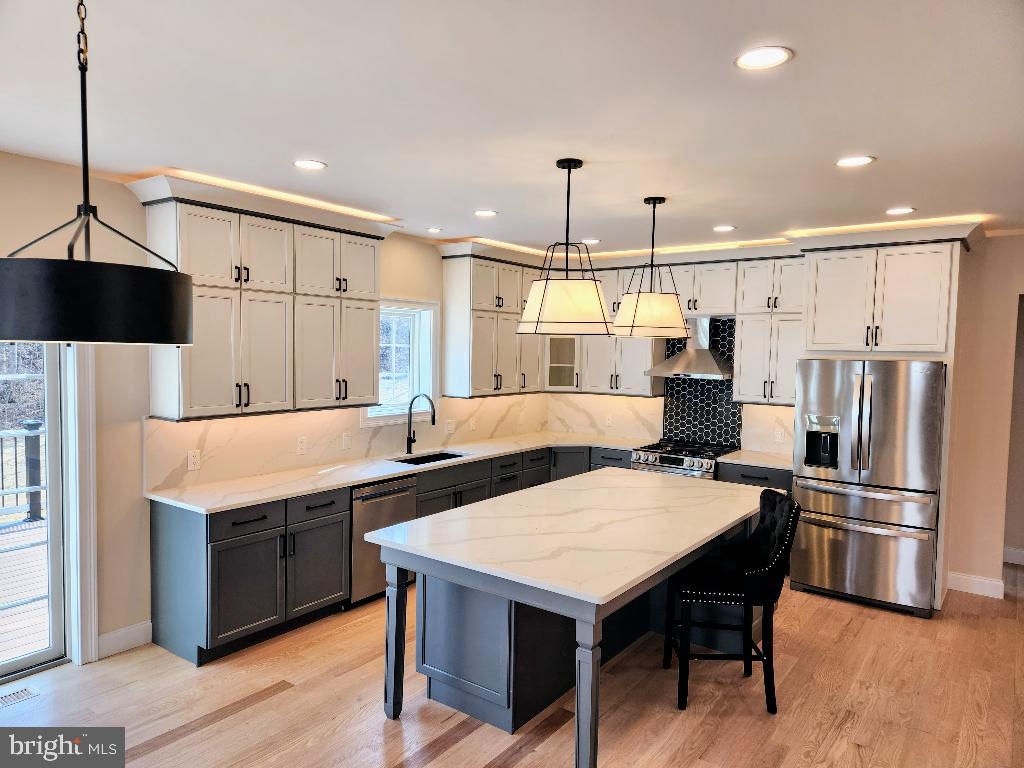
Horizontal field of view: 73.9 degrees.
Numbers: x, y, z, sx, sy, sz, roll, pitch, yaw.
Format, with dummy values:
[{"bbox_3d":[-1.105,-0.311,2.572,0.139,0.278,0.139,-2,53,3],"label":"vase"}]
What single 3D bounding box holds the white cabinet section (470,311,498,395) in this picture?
[{"bbox_3d":[-0.372,-0.274,6.142,0.323,0.765,0.383,3,4,36],"label":"white cabinet section"}]

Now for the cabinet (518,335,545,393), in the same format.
[{"bbox_3d":[0.076,-0.298,6.751,0.323,0.765,0.385,3,4,36],"label":"cabinet"}]

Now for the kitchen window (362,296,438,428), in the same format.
[{"bbox_3d":[-0.959,-0.192,5.712,0.140,1.035,0.908,3,4,35],"label":"kitchen window"}]

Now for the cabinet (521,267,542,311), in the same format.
[{"bbox_3d":[0.085,-0.905,6.720,0.323,0.450,0.385,3,4,36],"label":"cabinet"}]

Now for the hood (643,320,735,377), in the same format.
[{"bbox_3d":[1.670,-0.335,6.220,0.763,0.557,0.520,3,4,36],"label":"hood"}]

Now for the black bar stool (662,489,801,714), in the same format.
[{"bbox_3d":[1.127,1.097,3.582,0.570,1.070,0.500,1,3,5],"label":"black bar stool"}]

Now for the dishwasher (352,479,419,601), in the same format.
[{"bbox_3d":[-1.119,1.078,4.936,0.620,0.830,0.608,3,4,36],"label":"dishwasher"}]

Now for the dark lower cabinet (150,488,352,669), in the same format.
[{"bbox_3d":[-1.615,1.121,4.300,0.617,0.876,0.989,3,4,36],"label":"dark lower cabinet"}]

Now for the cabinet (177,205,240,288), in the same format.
[{"bbox_3d":[-1.897,-0.806,4.083,0.333,0.453,0.385,3,4,36],"label":"cabinet"}]

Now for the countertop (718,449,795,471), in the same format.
[{"bbox_3d":[2.190,0.655,5.862,0.617,0.032,0.649,3,4,36],"label":"countertop"}]

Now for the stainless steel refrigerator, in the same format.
[{"bbox_3d":[2.737,0.697,5.185,0.914,1.765,0.870,3,4,36],"label":"stainless steel refrigerator"}]

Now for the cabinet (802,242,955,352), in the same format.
[{"bbox_3d":[2.876,-0.636,5.310,0.966,0.766,0.622,3,4,36],"label":"cabinet"}]

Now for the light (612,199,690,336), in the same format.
[{"bbox_3d":[0.874,-0.705,4.198,0.494,0.850,0.494,3,4,36],"label":"light"}]

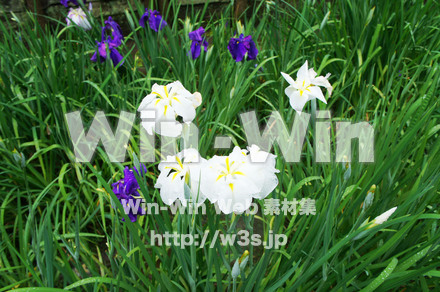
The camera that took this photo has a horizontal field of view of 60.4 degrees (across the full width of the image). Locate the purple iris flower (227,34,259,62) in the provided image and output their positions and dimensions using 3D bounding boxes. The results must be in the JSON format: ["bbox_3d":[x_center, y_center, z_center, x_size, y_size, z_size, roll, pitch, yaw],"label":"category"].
[{"bbox_3d":[0.106,-0.451,1.750,0.135,0.108,0.120,2,33,3],"label":"purple iris flower"}]

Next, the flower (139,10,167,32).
[{"bbox_3d":[-0.335,-0.630,1.900,0.130,0.105,0.120,-5,33,-8],"label":"flower"}]

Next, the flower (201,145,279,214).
[{"bbox_3d":[0.053,0.091,1.030,0.200,0.125,0.160,0,32,0],"label":"flower"}]

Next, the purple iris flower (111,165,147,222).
[{"bbox_3d":[-0.278,0.144,1.150,0.115,0.130,0.115,0,32,0],"label":"purple iris flower"}]

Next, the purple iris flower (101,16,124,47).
[{"bbox_3d":[-0.511,-0.542,1.800,0.110,0.125,0.105,-9,34,-13],"label":"purple iris flower"}]

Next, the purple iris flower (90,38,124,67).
[{"bbox_3d":[-0.511,-0.425,1.720,0.145,0.108,0.120,-9,34,-14],"label":"purple iris flower"}]

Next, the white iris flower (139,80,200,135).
[{"bbox_3d":[-0.149,-0.113,1.140,0.180,0.115,0.150,3,32,4],"label":"white iris flower"}]

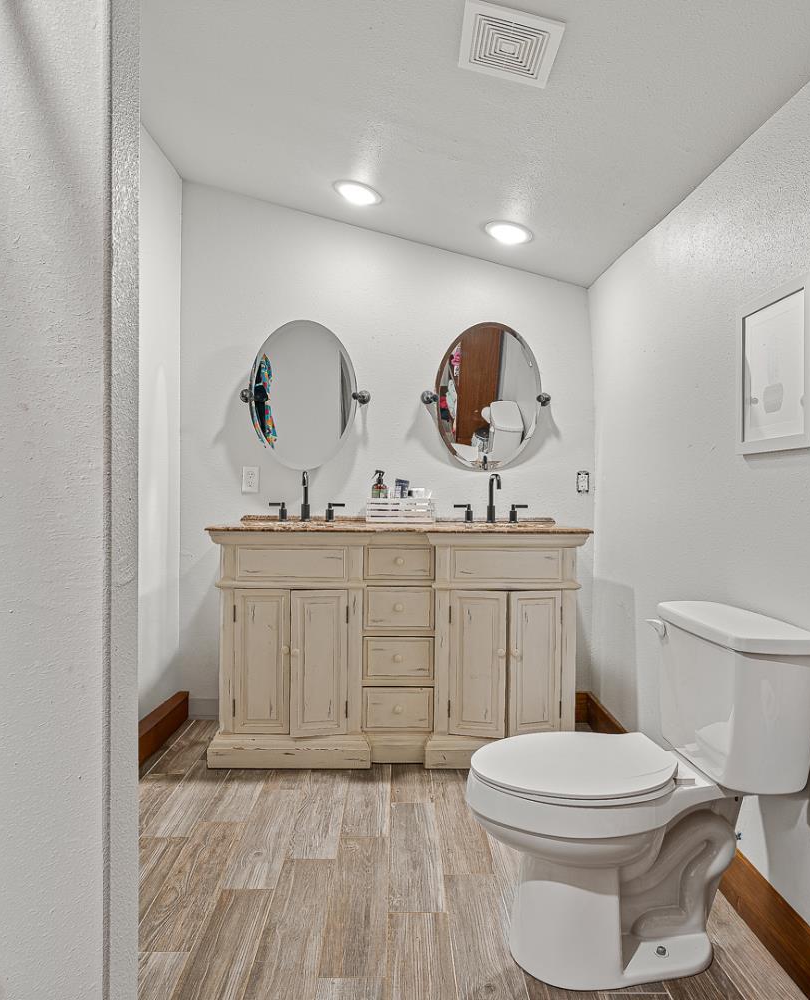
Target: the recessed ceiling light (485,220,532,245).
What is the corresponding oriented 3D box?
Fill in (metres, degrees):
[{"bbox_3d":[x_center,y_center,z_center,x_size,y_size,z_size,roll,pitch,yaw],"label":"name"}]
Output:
[{"bbox_3d":[0.425,-1.083,2.722,0.195,0.025,0.195,15,1,-1],"label":"recessed ceiling light"}]

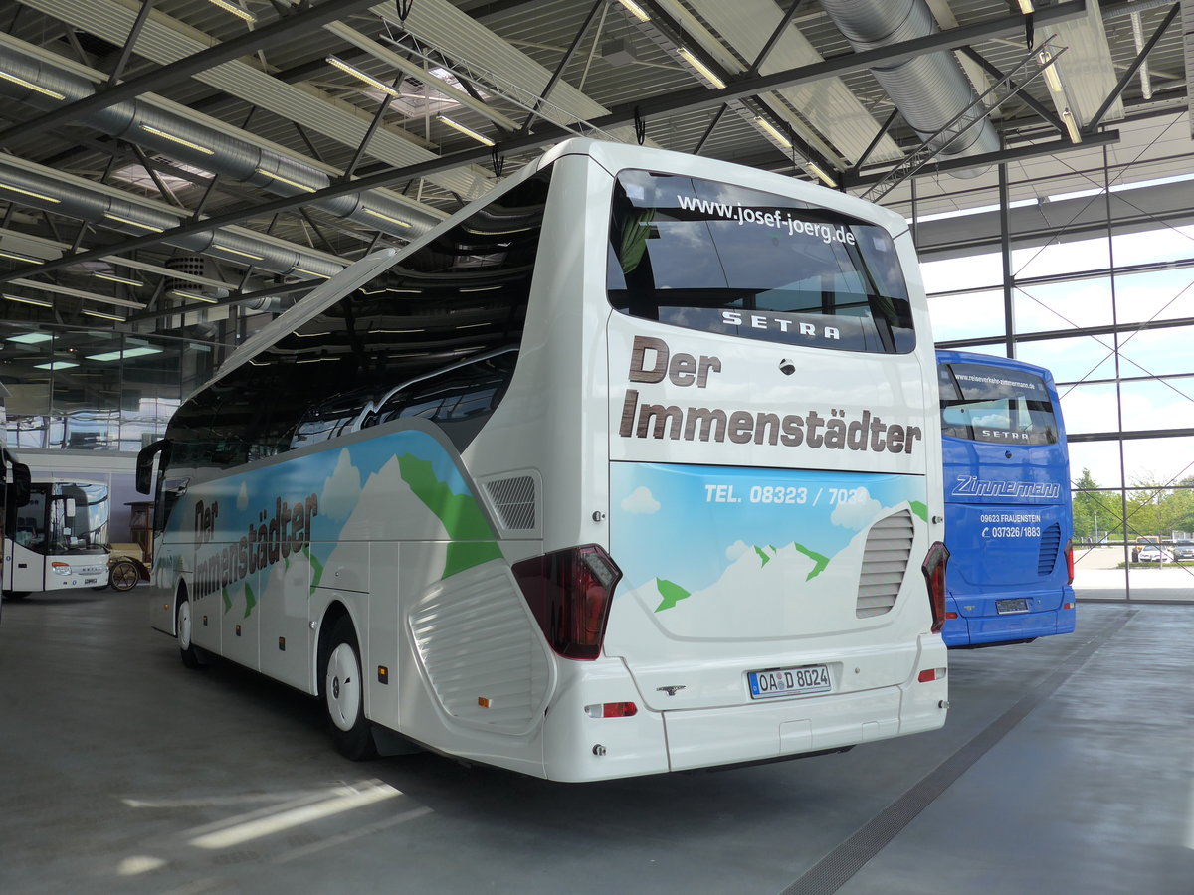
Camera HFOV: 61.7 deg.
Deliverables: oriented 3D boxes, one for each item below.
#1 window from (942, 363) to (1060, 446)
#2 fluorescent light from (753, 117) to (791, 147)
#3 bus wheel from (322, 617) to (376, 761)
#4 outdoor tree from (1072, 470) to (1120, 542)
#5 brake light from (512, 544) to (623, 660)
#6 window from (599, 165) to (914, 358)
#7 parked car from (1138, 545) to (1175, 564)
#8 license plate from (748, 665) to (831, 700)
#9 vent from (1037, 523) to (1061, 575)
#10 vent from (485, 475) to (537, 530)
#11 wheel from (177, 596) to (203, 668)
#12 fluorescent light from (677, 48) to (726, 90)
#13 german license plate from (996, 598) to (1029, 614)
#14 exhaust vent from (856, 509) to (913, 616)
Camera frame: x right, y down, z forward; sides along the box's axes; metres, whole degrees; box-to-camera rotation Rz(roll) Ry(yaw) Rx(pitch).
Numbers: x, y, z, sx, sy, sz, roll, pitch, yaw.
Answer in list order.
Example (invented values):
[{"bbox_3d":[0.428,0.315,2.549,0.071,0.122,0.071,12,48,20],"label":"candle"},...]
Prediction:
[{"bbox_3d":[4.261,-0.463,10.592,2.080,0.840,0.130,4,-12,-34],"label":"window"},{"bbox_3d":[3.240,-5.750,18.250,0.140,0.090,1.550,-4,-6,32],"label":"fluorescent light"},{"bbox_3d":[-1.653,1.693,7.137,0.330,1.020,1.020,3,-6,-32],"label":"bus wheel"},{"bbox_3d":[74.679,8.878,150.000,6.800,11.800,6.800,-3,-6,26],"label":"outdoor tree"},{"bbox_3d":[-0.142,0.715,4.668,0.280,0.530,0.560,3,-6,-32],"label":"brake light"},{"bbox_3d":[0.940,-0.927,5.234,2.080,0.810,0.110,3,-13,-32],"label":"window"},{"bbox_3d":[36.305,7.009,65.050,1.800,1.400,4.300,-4,-7,36],"label":"parked car"},{"bbox_3d":[0.973,1.178,5.021,0.525,0.130,0.020,3,-21,-32],"label":"license plate"},{"bbox_3d":[4.928,1.106,10.903,0.460,0.570,0.050,4,-7,-34],"label":"vent"},{"bbox_3d":[-0.417,0.277,4.885,0.050,0.260,0.540,3,-6,-32],"label":"vent"},{"bbox_3d":[-4.867,2.156,12.142,0.300,1.020,1.020,3,-6,-32],"label":"wheel"},{"bbox_3d":[1.659,-5.893,15.584,0.160,0.110,1.600,-3,-6,32],"label":"fluorescent light"},{"bbox_3d":[4.349,1.665,10.473,0.525,0.130,0.020,4,-21,-34],"label":"german license plate"},{"bbox_3d":[1.555,0.623,5.416,0.470,0.580,0.060,3,-6,-32],"label":"exhaust vent"}]

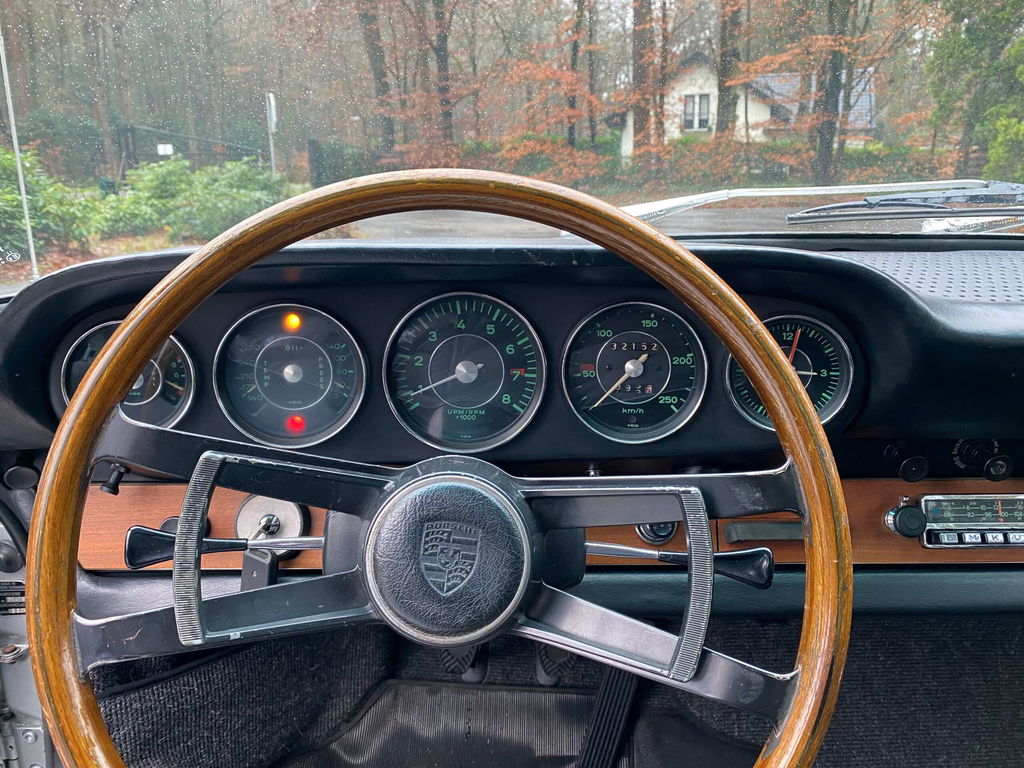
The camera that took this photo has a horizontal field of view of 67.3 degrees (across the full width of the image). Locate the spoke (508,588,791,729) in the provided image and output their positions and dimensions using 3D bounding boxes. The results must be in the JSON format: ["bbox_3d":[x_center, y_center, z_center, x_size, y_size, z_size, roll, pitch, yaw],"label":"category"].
[{"bbox_3d":[0.074,0.149,0.433,0.160,0.033,0.017,13,-11,25],"label":"spoke"}]

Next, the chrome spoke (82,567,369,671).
[{"bbox_3d":[-0.155,0.133,0.436,0.156,0.033,0.017,-4,-11,-24],"label":"chrome spoke"}]

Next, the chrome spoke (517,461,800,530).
[{"bbox_3d":[0.079,0.066,0.438,0.163,0.034,0.017,-7,6,24],"label":"chrome spoke"}]

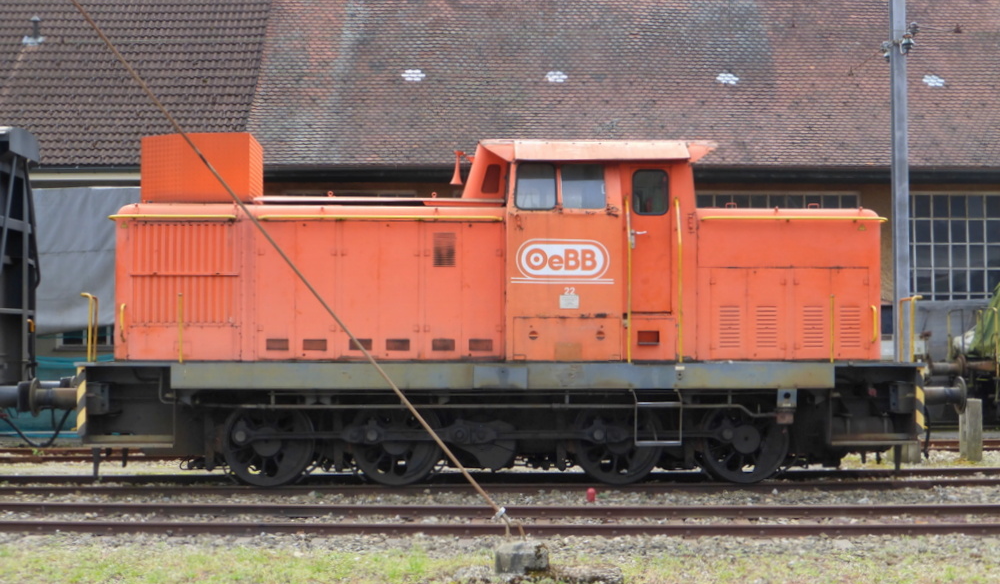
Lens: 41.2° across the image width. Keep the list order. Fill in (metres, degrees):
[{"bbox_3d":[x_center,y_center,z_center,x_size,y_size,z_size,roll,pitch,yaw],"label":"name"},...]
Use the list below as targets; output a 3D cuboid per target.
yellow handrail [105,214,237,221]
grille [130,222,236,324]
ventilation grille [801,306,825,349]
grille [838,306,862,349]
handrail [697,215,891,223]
[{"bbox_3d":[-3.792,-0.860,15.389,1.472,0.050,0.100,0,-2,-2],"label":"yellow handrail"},{"bbox_3d":[-3.664,-0.217,15.408,1.232,1.190,0.060,0,-2,-2],"label":"grille"},{"bbox_3d":[3.683,0.415,15.635,0.273,0.512,0.030,0,-2,-2],"label":"ventilation grille"},{"bbox_3d":[4.121,0.415,15.649,0.273,0.512,0.030,0,-2,-2],"label":"grille"},{"bbox_3d":[3.434,-0.854,15.591,2.210,0.055,0.140,0,-2,-3],"label":"handrail"}]

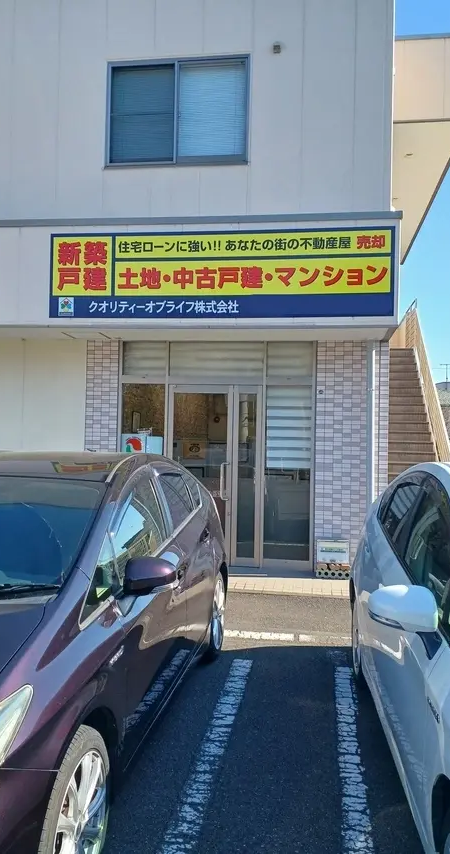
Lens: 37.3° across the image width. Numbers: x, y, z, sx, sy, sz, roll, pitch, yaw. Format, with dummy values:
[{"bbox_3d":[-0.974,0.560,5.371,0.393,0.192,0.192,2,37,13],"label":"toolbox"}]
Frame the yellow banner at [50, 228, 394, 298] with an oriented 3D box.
[{"bbox_3d":[-0.089,-1.701,6.983,3.608,0.639,0.080,1,-1,8],"label":"yellow banner"}]

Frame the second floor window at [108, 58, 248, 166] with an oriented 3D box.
[{"bbox_3d":[-0.584,-3.778,8.004,1.757,1.325,0.100,1,-1,8],"label":"second floor window"}]

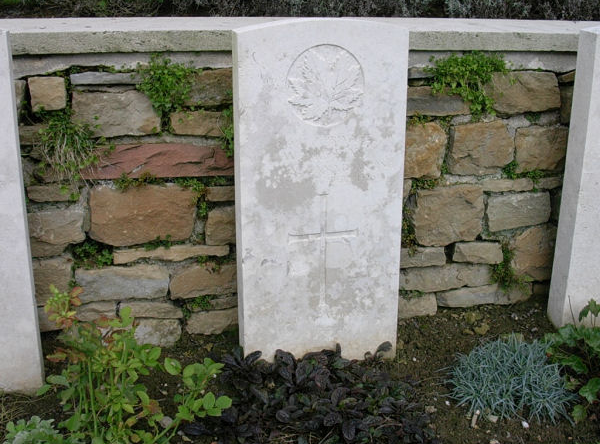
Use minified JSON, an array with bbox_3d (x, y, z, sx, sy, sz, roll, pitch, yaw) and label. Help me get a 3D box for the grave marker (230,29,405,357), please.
[{"bbox_3d":[0.046,-0.055,1.838,0.381,0.815,0.077,-3,17,-11],"label":"grave marker"}]

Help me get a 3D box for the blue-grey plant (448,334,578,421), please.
[{"bbox_3d":[0.477,0.330,1.779,0.280,0.115,0.260,0,17,0],"label":"blue-grey plant"}]

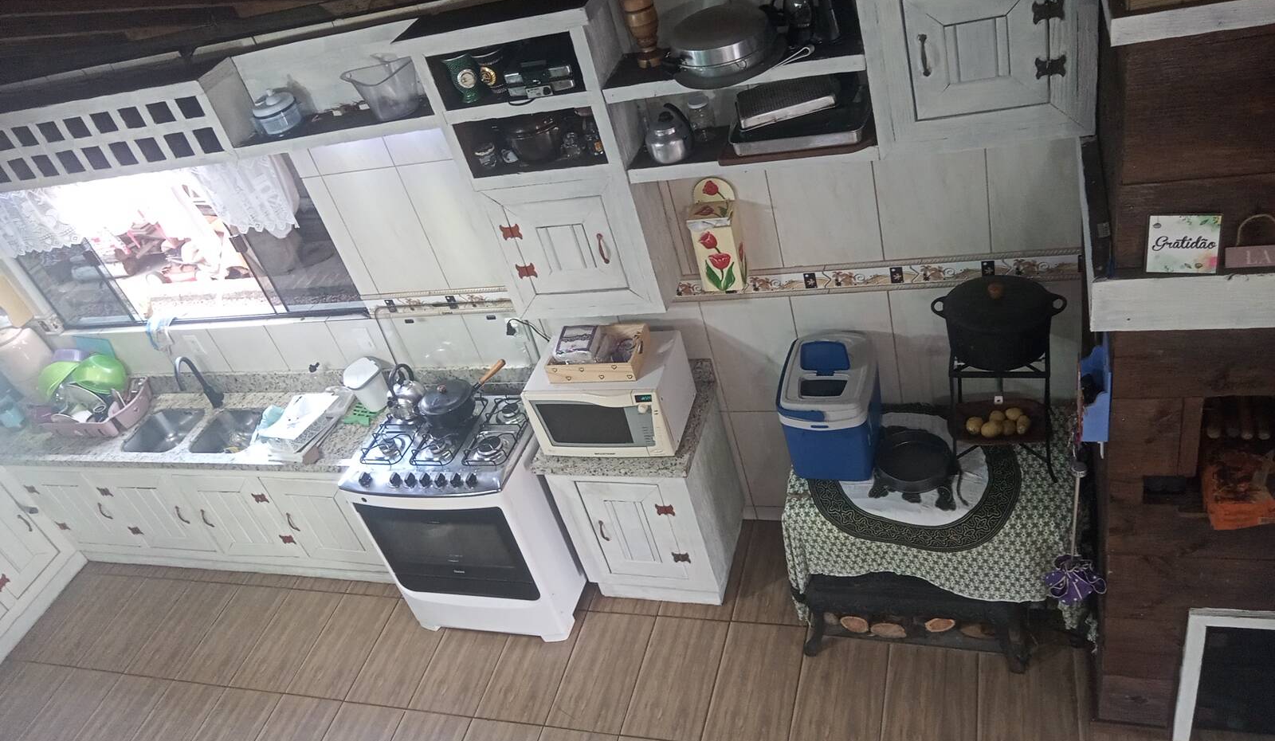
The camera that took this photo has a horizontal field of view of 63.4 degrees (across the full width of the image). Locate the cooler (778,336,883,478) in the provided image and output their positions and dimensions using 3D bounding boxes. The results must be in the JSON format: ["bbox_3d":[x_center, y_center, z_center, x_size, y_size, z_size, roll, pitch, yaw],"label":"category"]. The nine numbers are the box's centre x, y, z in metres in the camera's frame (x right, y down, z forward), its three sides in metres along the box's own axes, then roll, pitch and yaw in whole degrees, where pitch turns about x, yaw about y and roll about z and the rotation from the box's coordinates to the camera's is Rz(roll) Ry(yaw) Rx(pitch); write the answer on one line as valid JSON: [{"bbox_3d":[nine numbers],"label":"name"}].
[{"bbox_3d":[0.725,0.138,3.826,0.295,0.385,0.403,-1,39,22],"label":"cooler"}]

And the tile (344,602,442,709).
[{"bbox_3d":[-1.071,1.291,4.752,0.332,0.010,0.582,-1,39,22],"label":"tile"}]

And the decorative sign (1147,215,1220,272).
[{"bbox_3d":[1.264,-0.292,2.387,0.148,0.146,0.012,5,30,27],"label":"decorative sign"}]

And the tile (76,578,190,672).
[{"bbox_3d":[-2.548,1.293,5.243,0.326,0.010,0.570,-1,39,22],"label":"tile"}]

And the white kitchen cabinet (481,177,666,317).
[{"bbox_3d":[-0.204,-0.496,3.771,0.589,0.553,0.240,-1,39,22],"label":"white kitchen cabinet"}]

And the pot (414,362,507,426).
[{"bbox_3d":[-0.693,0.091,4.182,0.385,0.175,0.230,-19,35,0],"label":"pot"}]

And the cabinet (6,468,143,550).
[{"bbox_3d":[-2.875,0.586,5.599,0.540,0.620,0.475,-1,39,22],"label":"cabinet"}]

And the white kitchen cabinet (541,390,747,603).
[{"bbox_3d":[0.070,0.565,4.530,0.598,0.776,0.496,-1,39,22],"label":"white kitchen cabinet"}]

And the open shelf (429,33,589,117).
[{"bbox_3d":[-0.382,-0.999,3.323,0.527,0.215,0.237,-2,39,22],"label":"open shelf"}]

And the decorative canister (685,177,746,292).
[{"bbox_3d":[0.283,-0.468,3.625,0.150,0.430,0.100,-2,39,22],"label":"decorative canister"}]

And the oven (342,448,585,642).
[{"bbox_3d":[-0.672,0.639,4.497,0.740,0.900,0.605,-1,39,22],"label":"oven"}]

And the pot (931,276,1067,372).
[{"bbox_3d":[1.131,-0.167,3.231,0.405,0.225,0.315,-1,39,22],"label":"pot"}]

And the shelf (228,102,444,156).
[{"bbox_3d":[-1.027,-0.884,3.676,0.890,0.048,0.237,-2,39,22],"label":"shelf"}]

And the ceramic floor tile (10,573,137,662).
[{"bbox_3d":[-2.850,1.301,5.367,0.326,0.010,0.570,-1,39,22],"label":"ceramic floor tile"}]

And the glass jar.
[{"bbox_3d":[0.211,-0.834,3.408,0.082,0.134,0.082,-12,36,9],"label":"glass jar"}]

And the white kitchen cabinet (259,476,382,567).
[{"bbox_3d":[-1.340,0.545,4.859,0.490,0.565,0.475,-2,39,22],"label":"white kitchen cabinet"}]

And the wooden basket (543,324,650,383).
[{"bbox_3d":[-0.144,-0.069,3.967,0.360,0.098,0.250,-1,39,22],"label":"wooden basket"}]

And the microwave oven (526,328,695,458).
[{"bbox_3d":[-0.086,0.090,3.971,0.550,0.323,0.375,-2,39,22],"label":"microwave oven"}]

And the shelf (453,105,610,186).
[{"bbox_3d":[-0.315,-0.807,3.466,0.522,0.228,0.237,-2,39,22],"label":"shelf"}]

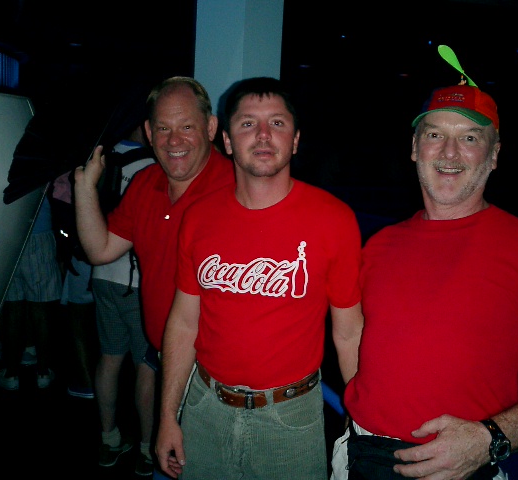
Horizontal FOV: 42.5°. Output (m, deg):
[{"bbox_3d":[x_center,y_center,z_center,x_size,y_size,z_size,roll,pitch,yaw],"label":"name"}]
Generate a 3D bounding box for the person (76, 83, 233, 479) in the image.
[{"bbox_3d":[-0.279,0.433,1.947,0.600,1.790,0.450,2,7,0],"label":"person"}]

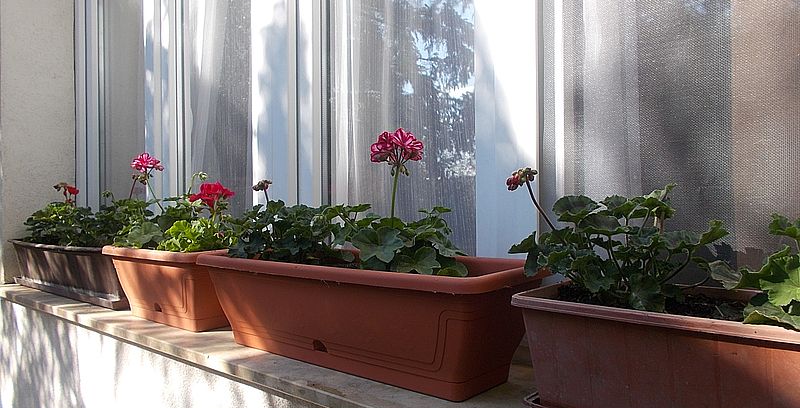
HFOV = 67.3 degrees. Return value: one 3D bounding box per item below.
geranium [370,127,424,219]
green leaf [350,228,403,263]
[{"bbox_3d":[-0.004,-0.046,0.885,0.079,0.135,0.076,-1,0,6],"label":"geranium"},{"bbox_3d":[-0.032,0.058,0.865,0.077,0.052,0.045,-1,0,11],"label":"green leaf"}]

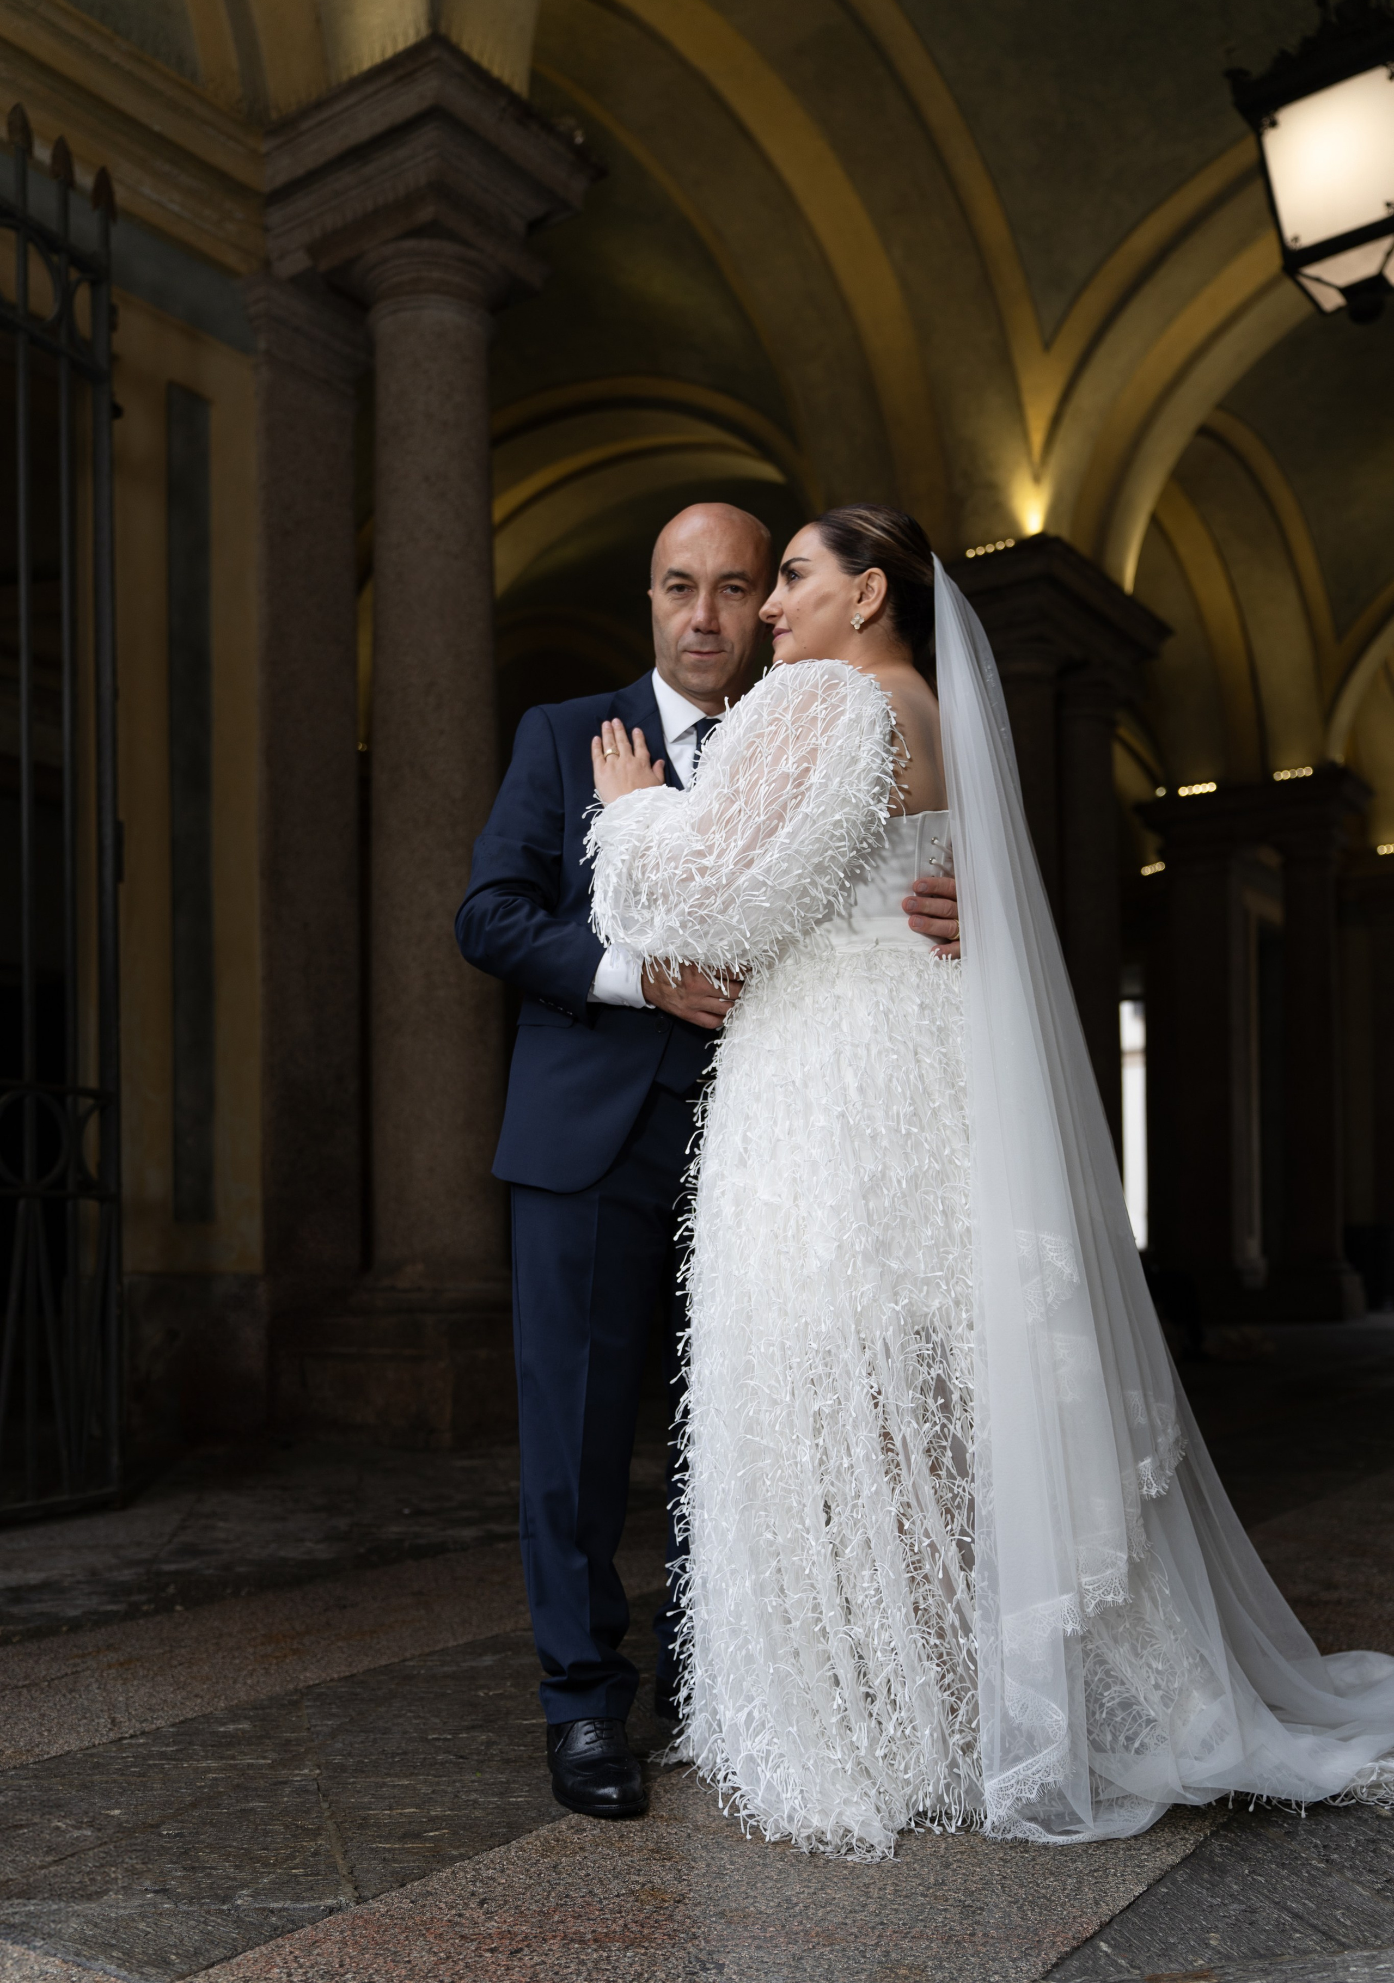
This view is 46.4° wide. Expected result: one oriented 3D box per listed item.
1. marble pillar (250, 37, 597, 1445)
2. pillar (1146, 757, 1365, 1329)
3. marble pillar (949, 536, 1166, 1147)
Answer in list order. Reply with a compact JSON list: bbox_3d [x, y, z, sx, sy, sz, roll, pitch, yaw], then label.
[{"bbox_3d":[-1.195,-0.949,7.282,1.200,5.762,1.050,-1,-2,37],"label":"marble pillar"},{"bbox_3d":[5.653,0.553,16.465,2.000,5.361,1.150,-1,-2,37],"label":"pillar"},{"bbox_3d":[2.408,-0.205,12.020,1.400,5.656,2.000,-1,-2,37],"label":"marble pillar"}]

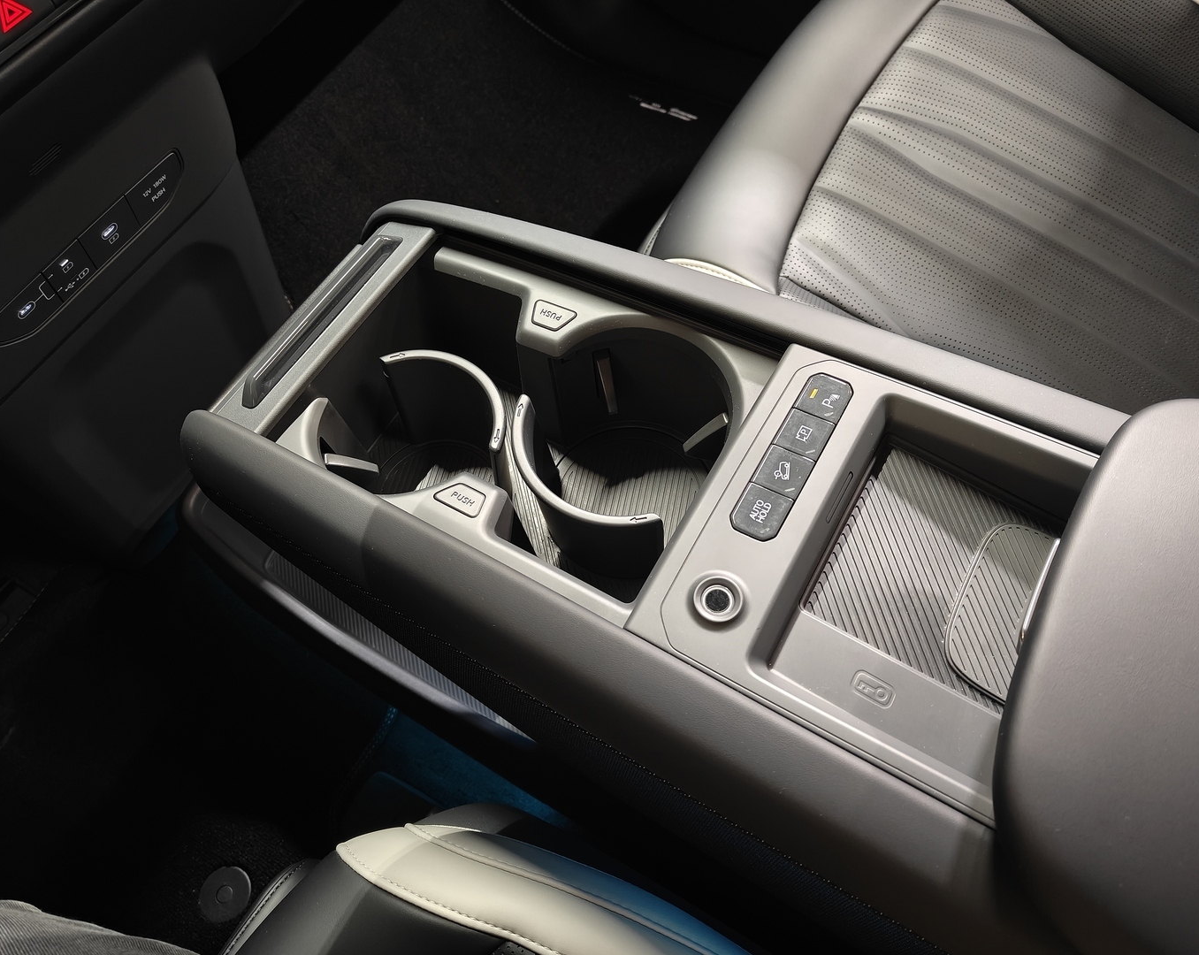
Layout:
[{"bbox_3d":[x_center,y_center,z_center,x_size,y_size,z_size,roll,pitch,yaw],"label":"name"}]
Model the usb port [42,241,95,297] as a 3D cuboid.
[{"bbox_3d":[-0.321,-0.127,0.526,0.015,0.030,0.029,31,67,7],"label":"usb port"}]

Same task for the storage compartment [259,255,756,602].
[{"bbox_3d":[-0.034,-0.010,0.443,0.195,0.098,0.143,25,66,19],"label":"storage compartment"}]

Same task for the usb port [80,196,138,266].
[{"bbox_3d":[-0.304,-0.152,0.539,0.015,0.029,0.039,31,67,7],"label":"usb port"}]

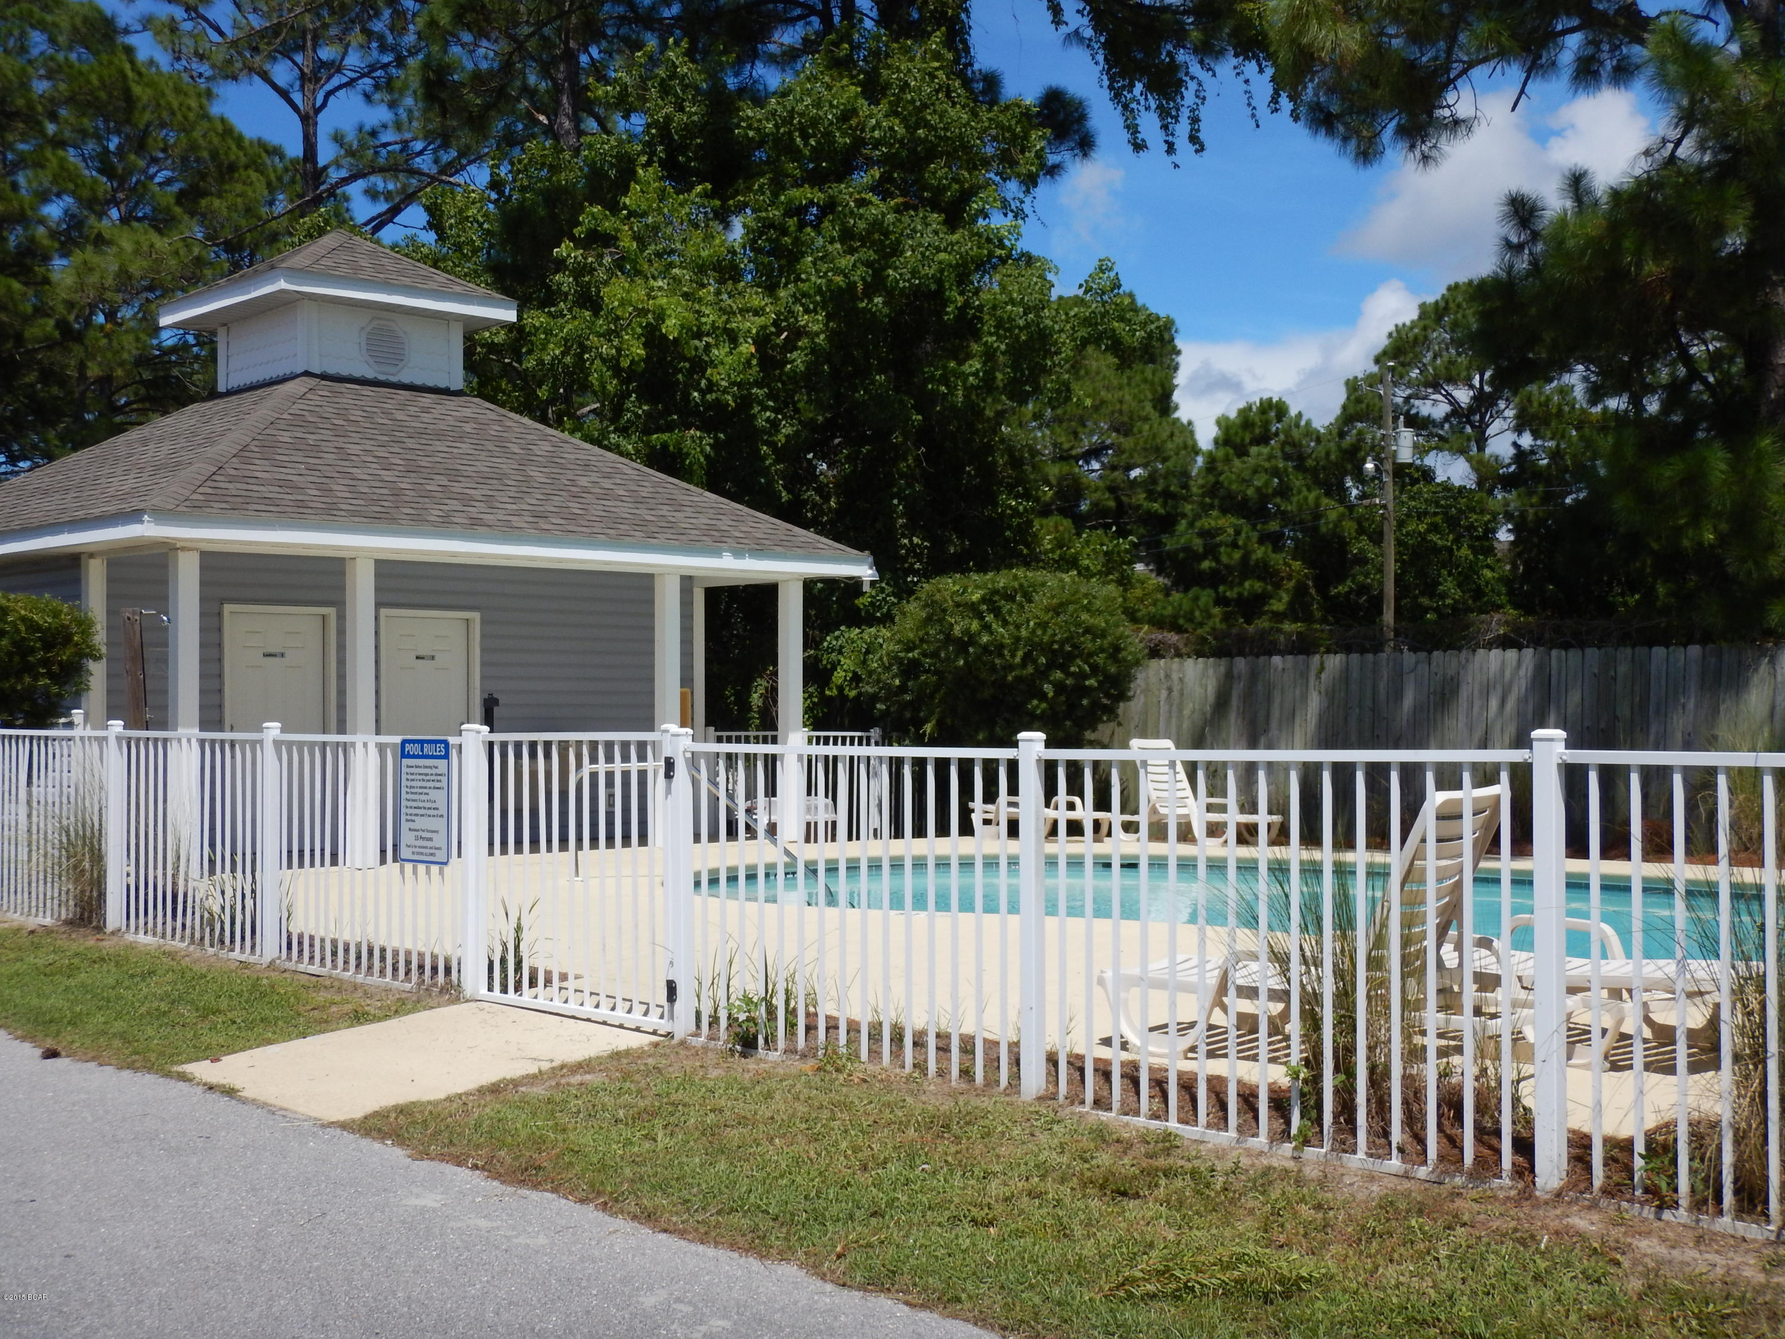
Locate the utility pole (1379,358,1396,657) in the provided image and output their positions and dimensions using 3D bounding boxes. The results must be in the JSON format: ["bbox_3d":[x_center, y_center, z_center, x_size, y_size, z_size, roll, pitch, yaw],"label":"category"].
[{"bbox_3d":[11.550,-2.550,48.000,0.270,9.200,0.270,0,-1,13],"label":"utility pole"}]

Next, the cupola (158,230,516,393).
[{"bbox_3d":[-5.272,-3.416,19.674,2.430,1.550,2.430,1,-1,-44],"label":"cupola"}]

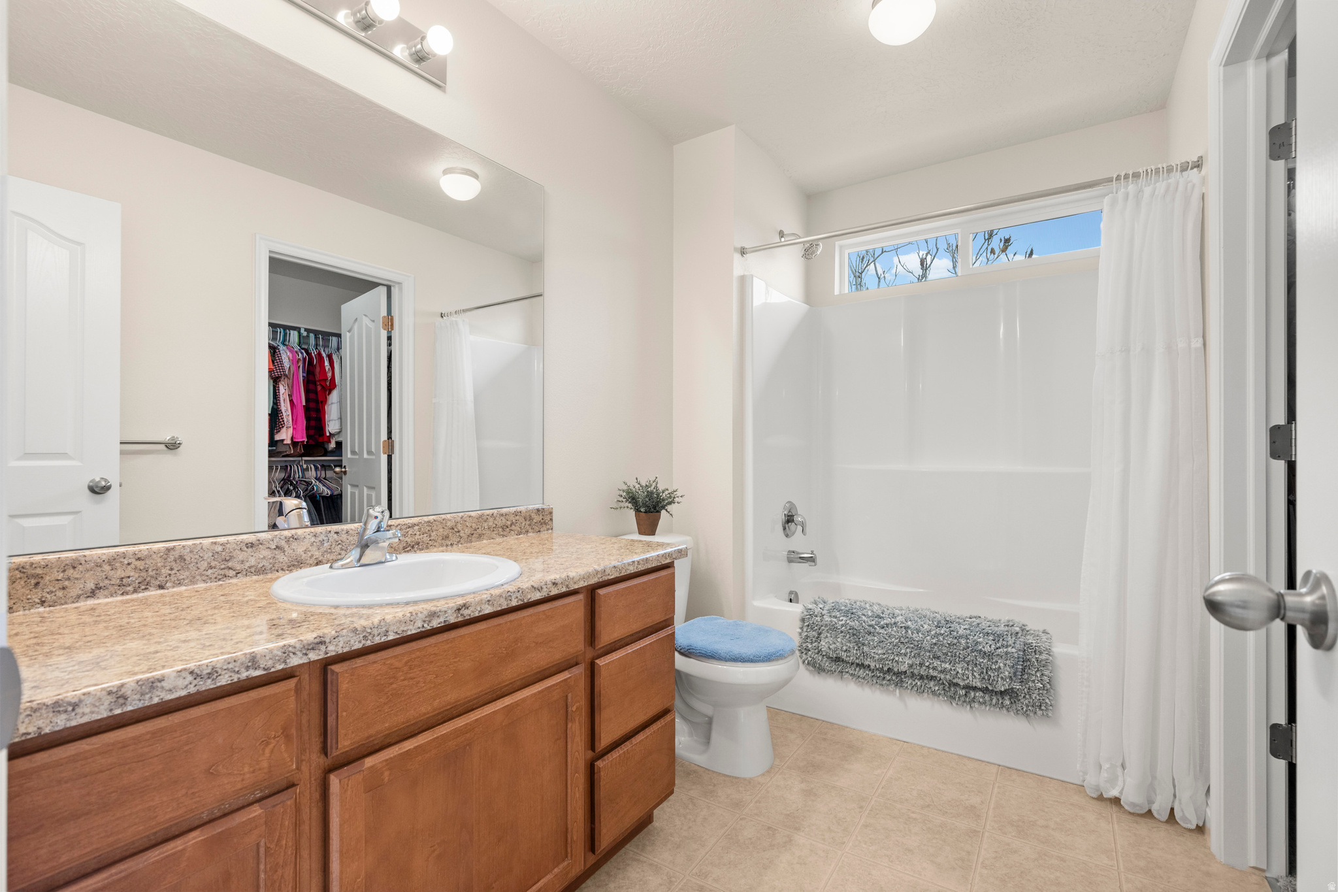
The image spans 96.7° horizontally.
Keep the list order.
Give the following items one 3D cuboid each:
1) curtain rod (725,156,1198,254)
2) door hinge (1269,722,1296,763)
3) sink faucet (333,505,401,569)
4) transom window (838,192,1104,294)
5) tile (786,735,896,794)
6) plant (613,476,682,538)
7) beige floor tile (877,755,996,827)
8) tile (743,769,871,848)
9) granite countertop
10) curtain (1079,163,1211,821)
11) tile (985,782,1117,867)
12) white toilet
[{"bbox_3d":[0.940,-0.832,2.154,1.495,0.050,0.050,0,-1,33],"label":"curtain rod"},{"bbox_3d":[1.522,0.738,1.475,0.050,0.092,0.030,0,-1,34],"label":"door hinge"},{"bbox_3d":[-0.649,0.203,1.329,0.150,0.130,0.155,0,-1,34],"label":"sink faucet"},{"bbox_3d":[1.388,-0.931,2.786,1.223,0.277,0.080,0,-1,34],"label":"transom window"},{"bbox_3d":[0.591,1.090,2.040,0.301,0.010,0.301,0,-1,34],"label":"tile"},{"bbox_3d":[-0.086,0.236,2.318,0.250,0.230,0.260,0,-1,0],"label":"plant"},{"bbox_3d":[0.842,1.089,1.873,0.301,0.010,0.301,0,-1,34],"label":"beige floor tile"},{"bbox_3d":[0.424,1.087,1.789,0.301,0.010,0.301,0,-1,34],"label":"tile"},{"bbox_3d":[-0.575,0.301,1.292,0.548,0.037,1.420,0,-1,34],"label":"granite countertop"},{"bbox_3d":[1.414,0.135,1.795,0.307,1.887,0.150,0,-1,34],"label":"curtain"},{"bbox_3d":[1.093,1.088,1.706,0.301,0.010,0.301,0,-1,34],"label":"tile"},{"bbox_3d":[0.120,0.717,2.139,0.729,0.735,0.450,0,-1,34],"label":"white toilet"}]

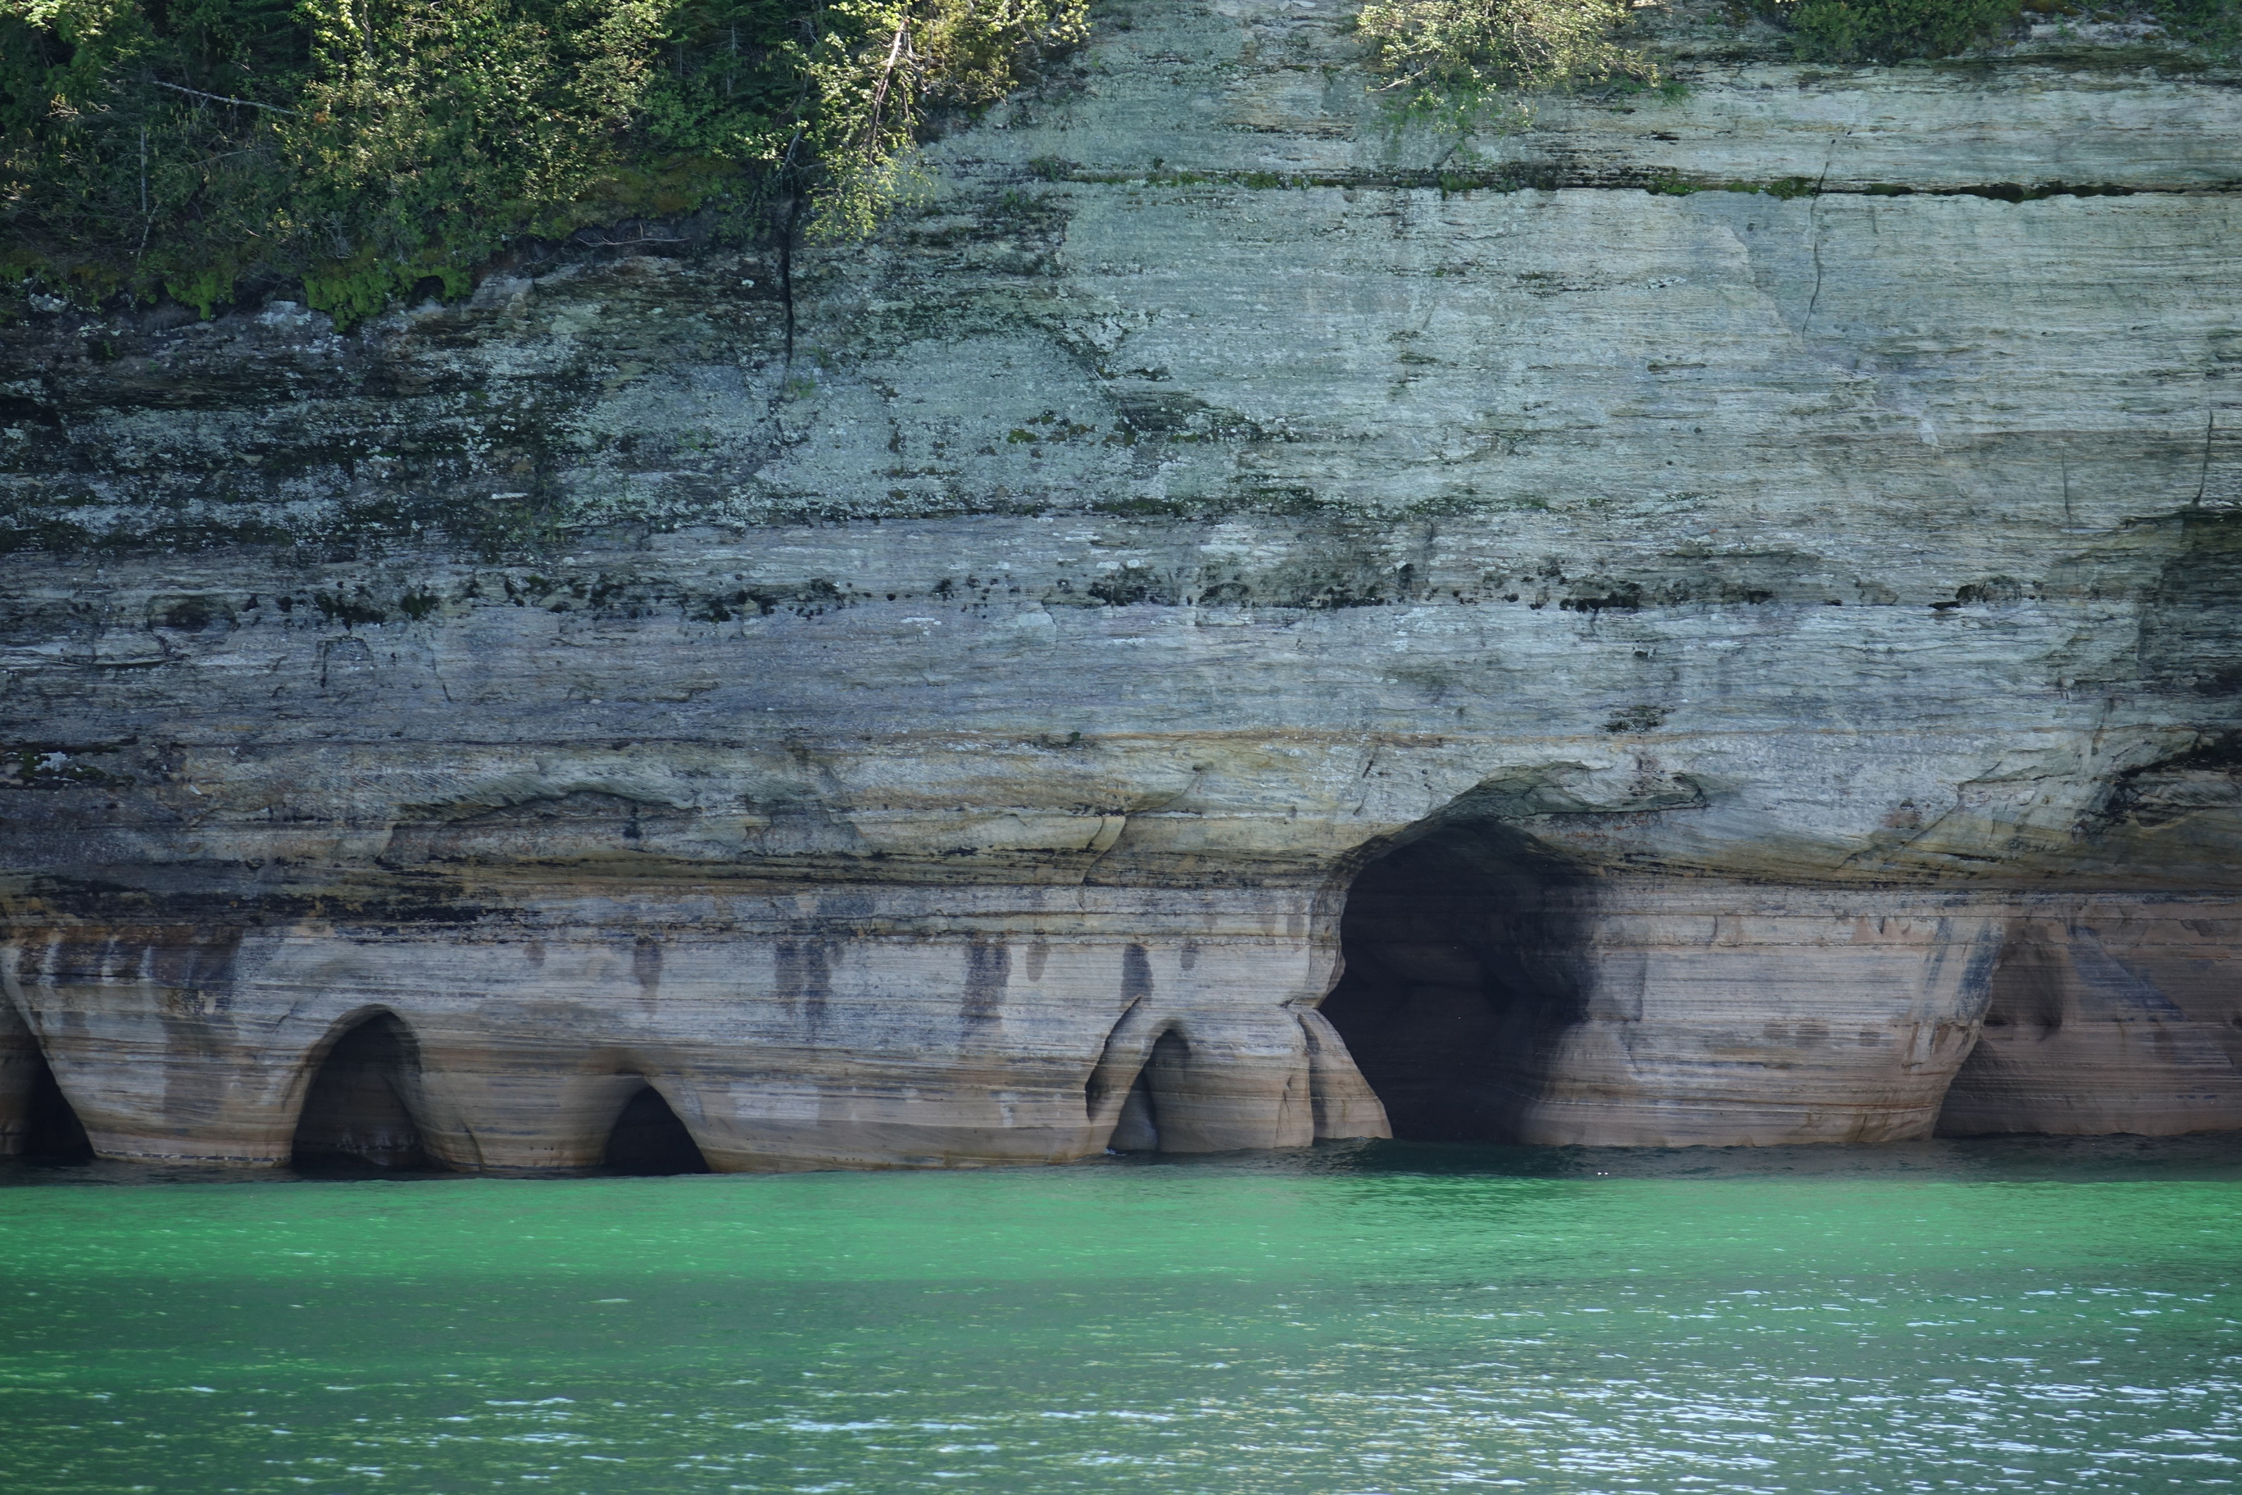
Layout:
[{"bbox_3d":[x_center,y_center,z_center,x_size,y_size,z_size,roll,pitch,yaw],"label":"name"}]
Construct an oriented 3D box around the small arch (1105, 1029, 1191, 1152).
[{"bbox_3d":[0.359,4.398,159.550,1.096,1.565,1.100,0,0,-5],"label":"small arch"}]

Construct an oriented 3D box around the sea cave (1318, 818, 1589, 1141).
[{"bbox_3d":[4.367,3.093,164.750,3.530,4.195,3.500,0,0,-8],"label":"sea cave"}]

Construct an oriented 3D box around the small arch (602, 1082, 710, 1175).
[{"bbox_3d":[-5.724,4.709,153.600,1.356,1.119,1.200,0,0,8],"label":"small arch"}]

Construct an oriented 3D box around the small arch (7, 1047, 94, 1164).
[{"bbox_3d":[-13.328,4.446,154.600,1.148,1.451,1.200,0,0,5],"label":"small arch"}]

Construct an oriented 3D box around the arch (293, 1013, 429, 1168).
[{"bbox_3d":[-9.363,4.227,153.750,1.743,1.958,1.500,0,0,0],"label":"arch"}]

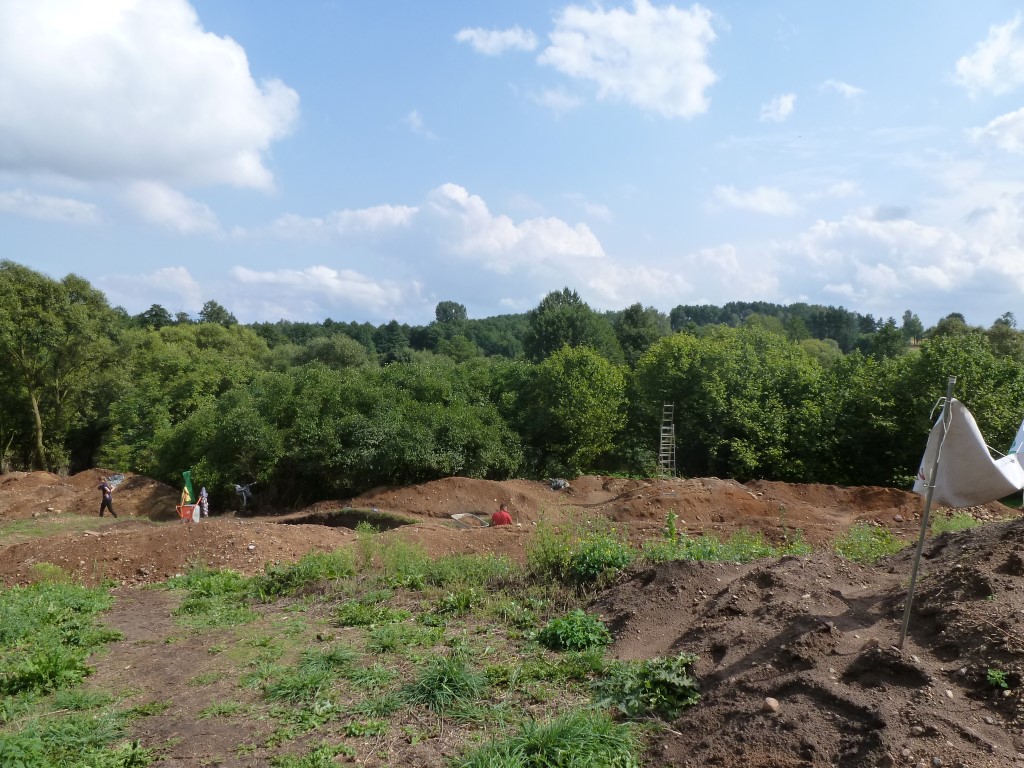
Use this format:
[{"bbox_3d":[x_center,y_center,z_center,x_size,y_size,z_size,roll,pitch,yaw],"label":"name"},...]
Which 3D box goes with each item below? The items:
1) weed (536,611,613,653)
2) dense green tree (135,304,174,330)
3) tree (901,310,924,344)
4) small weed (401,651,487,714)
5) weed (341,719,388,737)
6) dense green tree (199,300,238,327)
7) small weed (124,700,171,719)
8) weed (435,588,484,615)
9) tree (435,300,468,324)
[{"bbox_3d":[0.537,2.096,6.096,0.633,0.300,0.520,0,1,0],"label":"weed"},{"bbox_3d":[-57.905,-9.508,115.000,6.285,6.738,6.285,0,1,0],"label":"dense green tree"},{"bbox_3d":[101.535,-14.108,180.000,5.902,9.051,5.902,0,1,0],"label":"tree"},{"bbox_3d":[-0.449,1.923,4.656,0.547,0.332,0.500,0,1,0],"label":"small weed"},{"bbox_3d":[-0.870,2.010,4.190,0.275,0.085,0.210,0,1,0],"label":"weed"},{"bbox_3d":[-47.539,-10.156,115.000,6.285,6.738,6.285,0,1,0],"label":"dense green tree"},{"bbox_3d":[-2.304,2.035,4.475,0.293,0.085,0.210,0,1,0],"label":"small weed"},{"bbox_3d":[-0.546,2.243,7.382,0.504,0.265,0.360,0,1,0],"label":"weed"},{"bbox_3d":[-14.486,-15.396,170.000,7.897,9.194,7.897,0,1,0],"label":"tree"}]

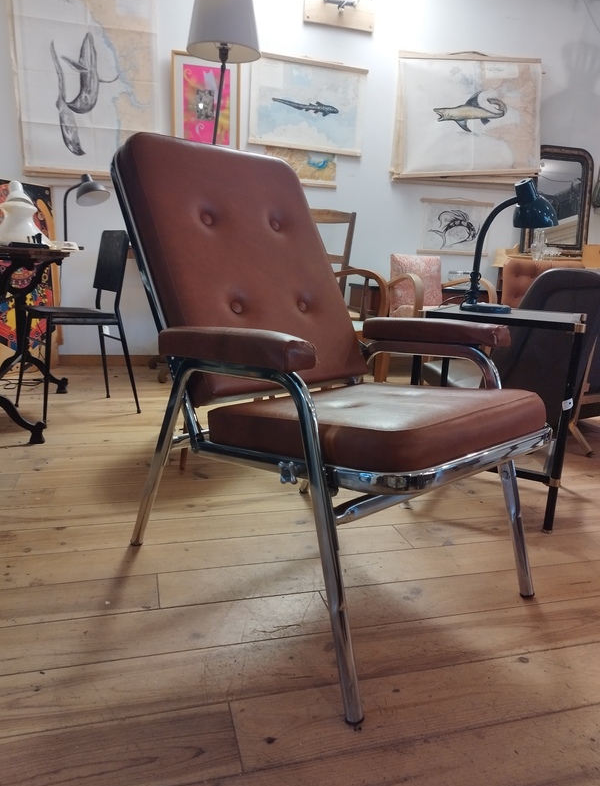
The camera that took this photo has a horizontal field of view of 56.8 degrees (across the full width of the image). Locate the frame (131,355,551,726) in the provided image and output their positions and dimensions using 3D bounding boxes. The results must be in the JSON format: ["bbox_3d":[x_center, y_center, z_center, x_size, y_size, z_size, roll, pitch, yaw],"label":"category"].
[{"bbox_3d":[0.074,0.167,1.331,0.625,0.570,0.800,-10,19,-42],"label":"frame"}]

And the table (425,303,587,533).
[{"bbox_3d":[0.649,0.043,1.844,0.460,0.630,0.390,10,15,25],"label":"table"}]

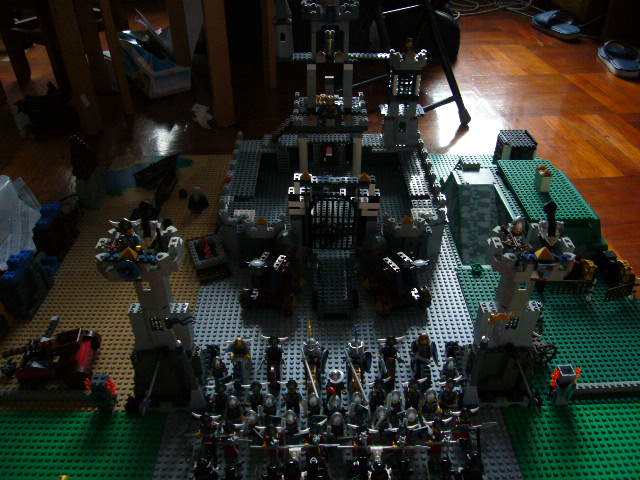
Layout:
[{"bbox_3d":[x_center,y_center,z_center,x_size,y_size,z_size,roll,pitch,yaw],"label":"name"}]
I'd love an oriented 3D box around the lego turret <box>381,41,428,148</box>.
[{"bbox_3d":[0.149,-0.261,0.934,0.072,0.186,0.064,-1,35,0],"label":"lego turret"}]

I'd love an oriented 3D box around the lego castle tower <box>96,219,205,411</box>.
[{"bbox_3d":[-0.178,0.088,0.565,0.092,0.208,0.078,-1,35,0],"label":"lego castle tower"}]

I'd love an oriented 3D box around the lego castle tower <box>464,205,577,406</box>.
[{"bbox_3d":[0.211,0.082,0.563,0.093,0.212,0.078,-1,35,0],"label":"lego castle tower"}]

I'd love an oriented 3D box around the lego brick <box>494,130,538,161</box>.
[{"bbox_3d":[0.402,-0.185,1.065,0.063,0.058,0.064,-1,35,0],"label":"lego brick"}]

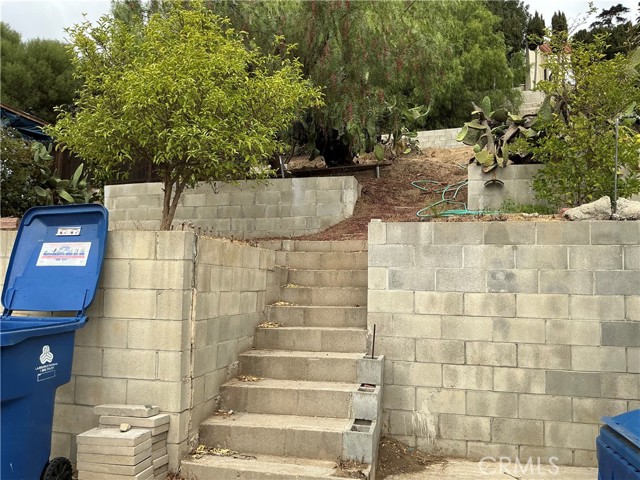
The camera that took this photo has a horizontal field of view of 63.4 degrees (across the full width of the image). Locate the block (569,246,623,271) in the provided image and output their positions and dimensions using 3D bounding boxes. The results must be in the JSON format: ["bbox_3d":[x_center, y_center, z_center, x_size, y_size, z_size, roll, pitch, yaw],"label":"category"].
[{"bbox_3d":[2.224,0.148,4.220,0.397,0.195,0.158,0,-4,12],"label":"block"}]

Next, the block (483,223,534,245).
[{"bbox_3d":[1.609,-0.042,4.417,0.411,0.197,0.170,0,-6,11],"label":"block"}]

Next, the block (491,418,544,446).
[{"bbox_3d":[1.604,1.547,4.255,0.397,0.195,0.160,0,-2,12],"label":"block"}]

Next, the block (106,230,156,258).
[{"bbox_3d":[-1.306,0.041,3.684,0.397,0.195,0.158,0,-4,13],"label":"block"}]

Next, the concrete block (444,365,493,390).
[{"bbox_3d":[1.242,1.144,4.367,0.398,0.197,0.170,0,-6,11],"label":"concrete block"}]

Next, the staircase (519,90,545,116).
[{"bbox_3d":[7.676,-4.912,19.300,1.100,1.150,1.300,1,-5,6],"label":"staircase"}]

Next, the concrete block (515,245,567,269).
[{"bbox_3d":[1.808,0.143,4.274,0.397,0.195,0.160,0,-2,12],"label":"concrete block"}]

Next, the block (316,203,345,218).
[{"bbox_3d":[0.175,-0.444,7.844,0.395,0.193,0.190,0,-3,14],"label":"block"}]

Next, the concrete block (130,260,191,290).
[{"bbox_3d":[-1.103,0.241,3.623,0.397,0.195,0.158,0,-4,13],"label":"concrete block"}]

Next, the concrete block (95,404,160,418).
[{"bbox_3d":[-1.305,1.148,3.490,0.390,0.054,0.165,0,-5,9],"label":"concrete block"}]

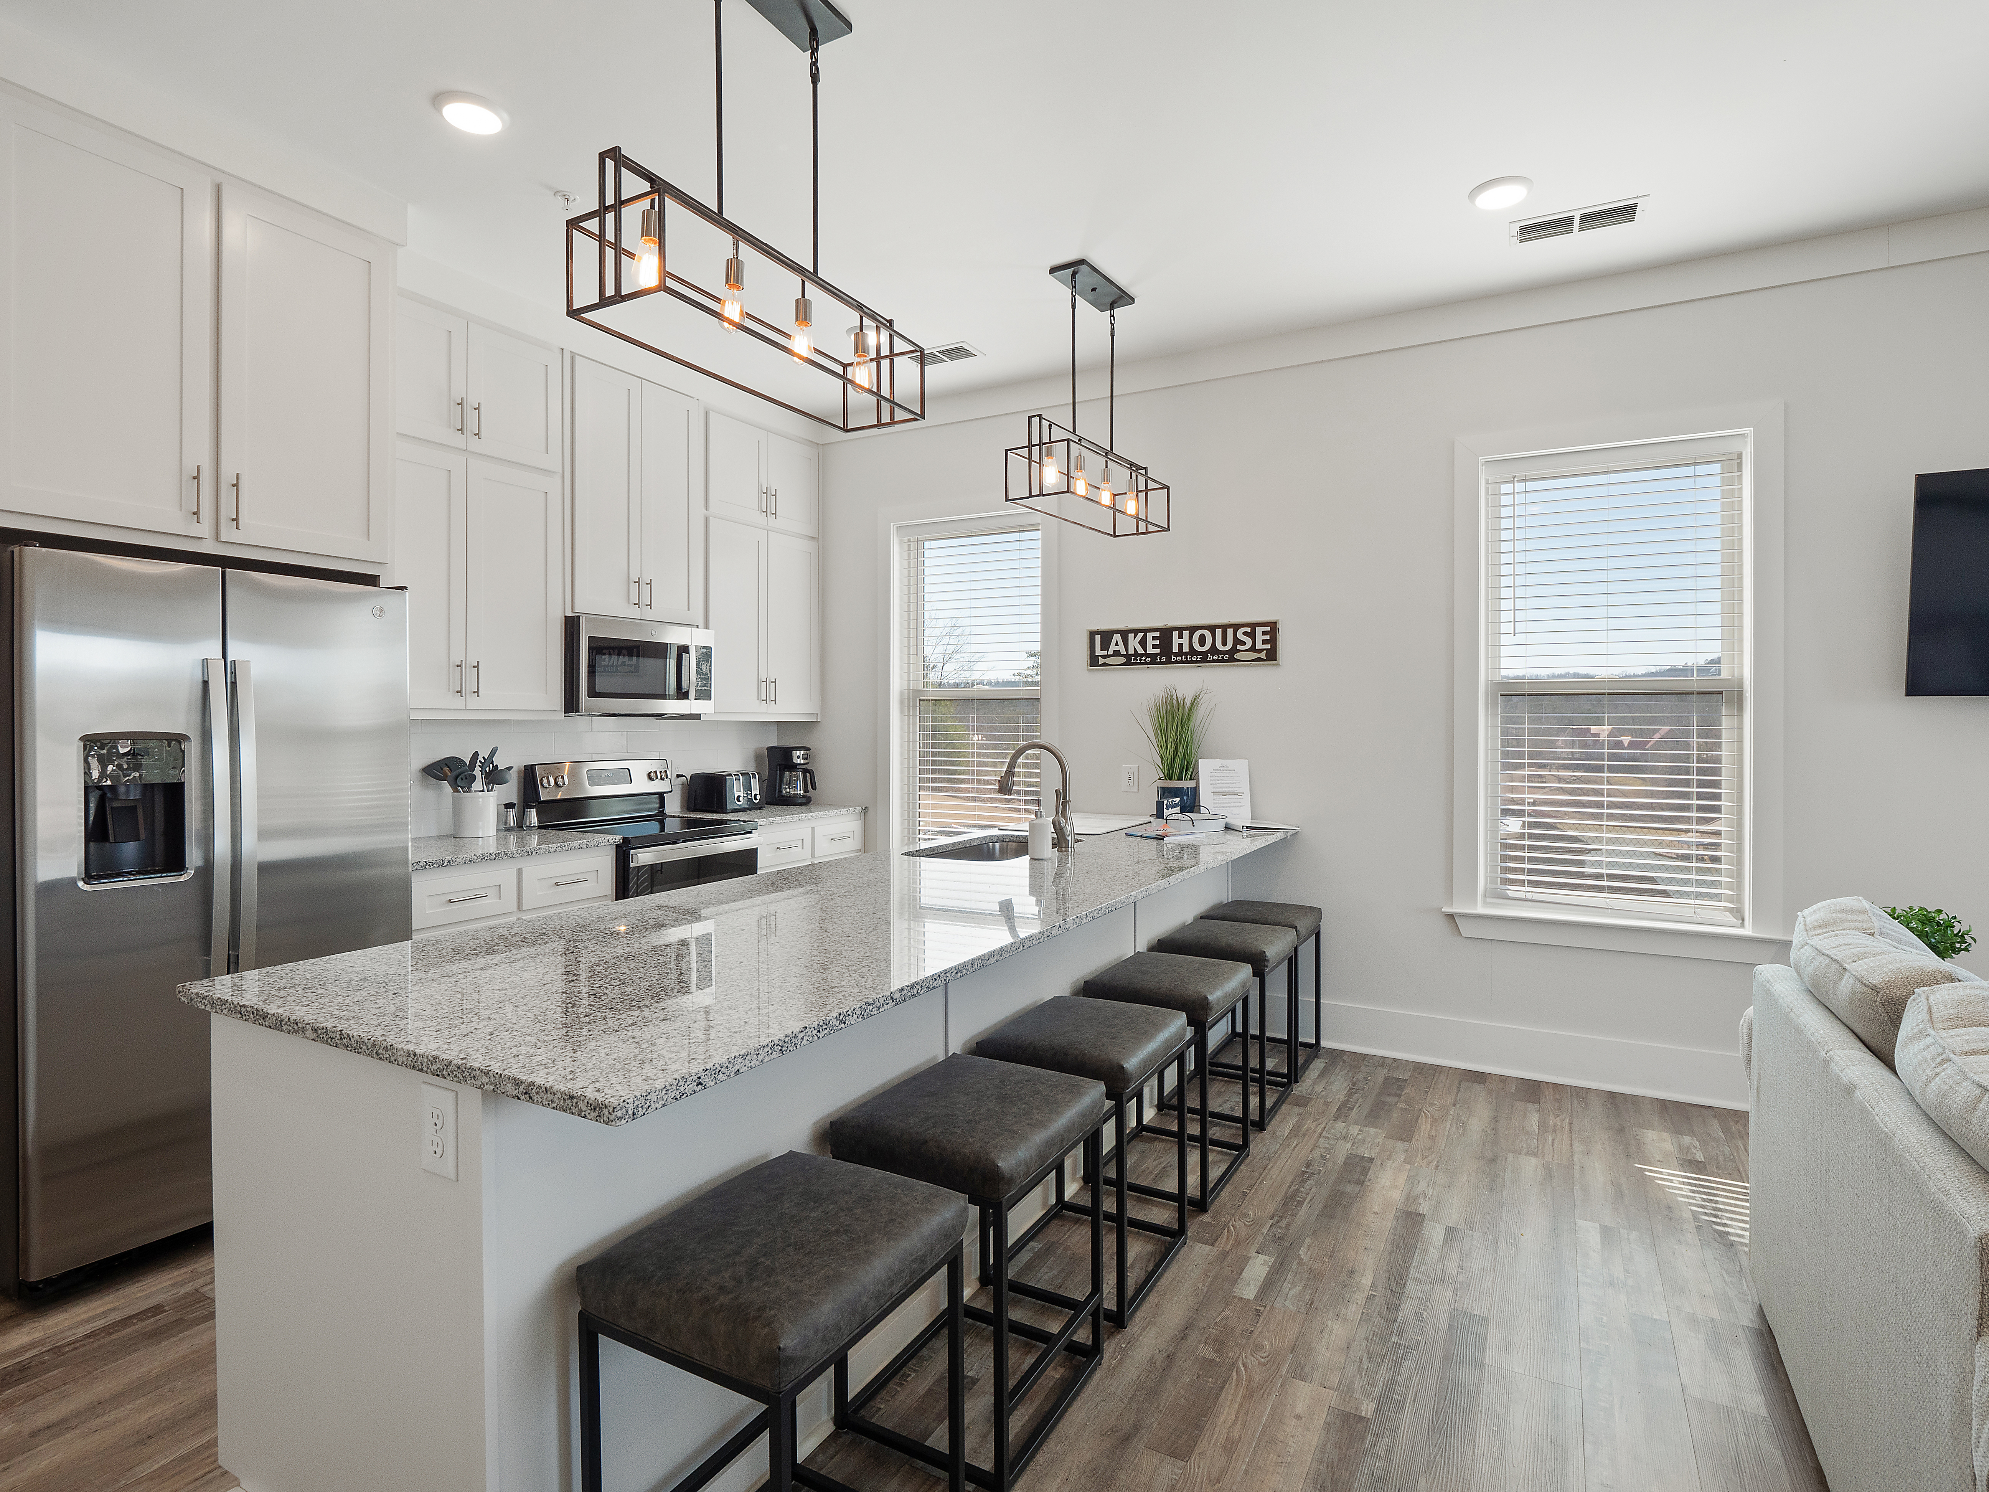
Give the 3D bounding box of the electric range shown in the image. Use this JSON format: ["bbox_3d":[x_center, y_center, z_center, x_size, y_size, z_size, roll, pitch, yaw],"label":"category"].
[{"bbox_3d":[-1.521,0.673,4.506,0.680,1.190,0.760,1,1,28],"label":"electric range"}]

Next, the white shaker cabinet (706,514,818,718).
[{"bbox_3d":[-1.298,-0.620,5.301,0.320,0.975,0.850,1,1,28],"label":"white shaker cabinet"}]

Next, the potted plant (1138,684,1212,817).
[{"bbox_3d":[0.785,0.039,4.494,0.300,0.602,0.290,1,1,28],"label":"potted plant"}]

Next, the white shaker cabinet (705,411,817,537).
[{"bbox_3d":[-1.294,-1.360,5.285,0.320,0.505,0.850,1,1,28],"label":"white shaker cabinet"}]

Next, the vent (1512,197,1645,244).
[{"bbox_3d":[1.922,-1.723,3.417,0.397,0.016,0.191,1,1,28],"label":"vent"}]

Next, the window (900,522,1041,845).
[{"bbox_3d":[-0.134,-0.249,5.161,0.824,1.658,0.055,1,1,28],"label":"window"}]

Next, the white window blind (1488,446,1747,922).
[{"bbox_3d":[2.305,-0.235,3.888,0.855,1.775,0.100,1,1,28],"label":"white window blind"}]

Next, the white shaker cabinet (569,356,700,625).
[{"bbox_3d":[-1.687,-1.071,4.567,0.320,1.055,0.745,1,1,28],"label":"white shaker cabinet"}]

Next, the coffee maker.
[{"bbox_3d":[-1.095,0.165,5.481,0.211,0.311,0.181,1,1,36],"label":"coffee maker"}]

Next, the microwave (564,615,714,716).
[{"bbox_3d":[-1.630,-0.325,4.486,0.402,0.392,0.754,1,1,28],"label":"microwave"}]

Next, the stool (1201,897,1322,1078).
[{"bbox_3d":[1.096,0.964,4.161,0.367,0.618,0.432,1,1,28],"label":"stool"}]

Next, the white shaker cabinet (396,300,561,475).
[{"bbox_3d":[-2.074,-1.328,3.843,0.320,0.505,0.850,1,1,28],"label":"white shaker cabinet"}]

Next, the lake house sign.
[{"bbox_3d":[0.817,-0.439,4.594,0.879,0.186,0.018,1,1,28],"label":"lake house sign"}]

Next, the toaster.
[{"bbox_3d":[-1.356,0.230,5.194,0.266,0.191,0.261,1,1,28],"label":"toaster"}]

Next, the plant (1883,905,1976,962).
[{"bbox_3d":[2.858,0.623,3.162,0.260,0.250,0.260,1,1,28],"label":"plant"}]

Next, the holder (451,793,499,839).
[{"bbox_3d":[-2.022,0.271,4.018,0.156,0.161,0.156,1,1,28],"label":"holder"}]

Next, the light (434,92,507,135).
[{"bbox_3d":[-1.414,-1.702,2.789,0.188,0.026,0.188,0,1,0],"label":"light"}]

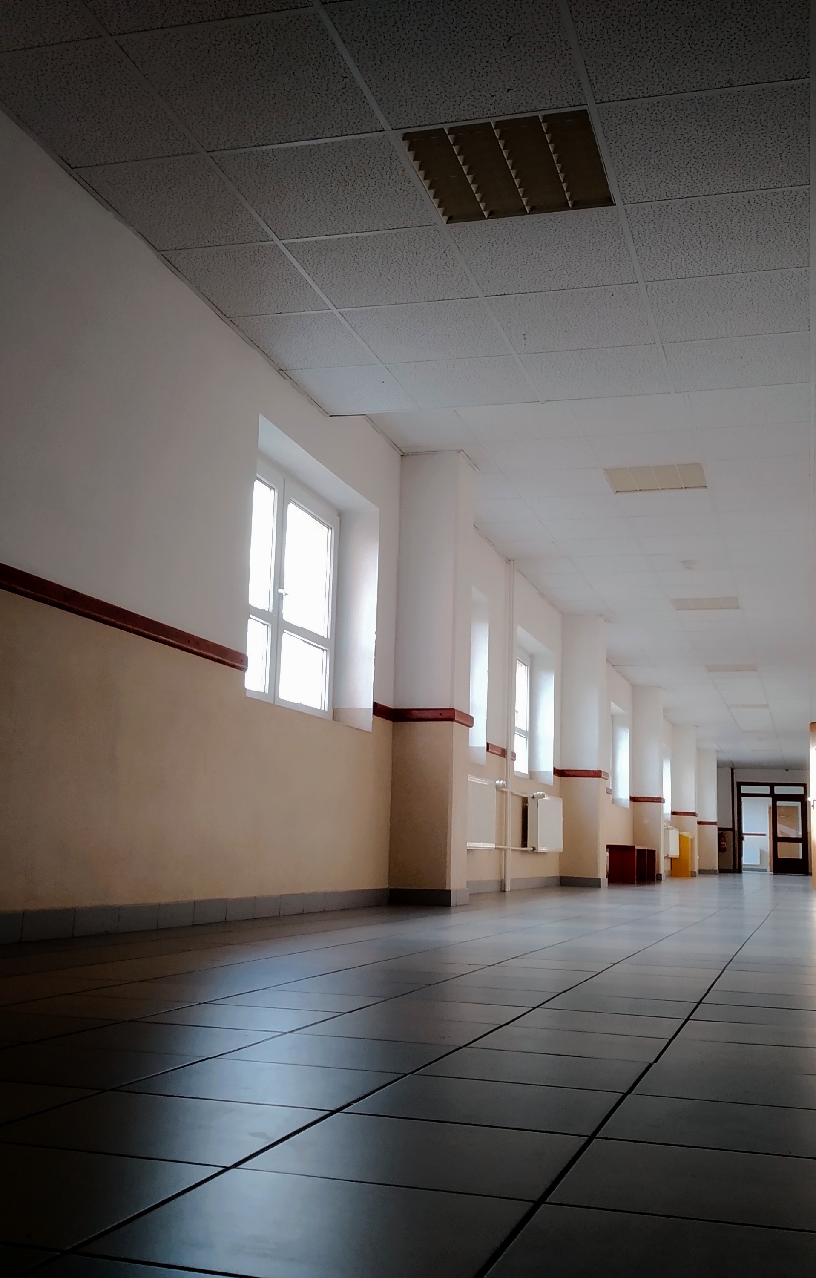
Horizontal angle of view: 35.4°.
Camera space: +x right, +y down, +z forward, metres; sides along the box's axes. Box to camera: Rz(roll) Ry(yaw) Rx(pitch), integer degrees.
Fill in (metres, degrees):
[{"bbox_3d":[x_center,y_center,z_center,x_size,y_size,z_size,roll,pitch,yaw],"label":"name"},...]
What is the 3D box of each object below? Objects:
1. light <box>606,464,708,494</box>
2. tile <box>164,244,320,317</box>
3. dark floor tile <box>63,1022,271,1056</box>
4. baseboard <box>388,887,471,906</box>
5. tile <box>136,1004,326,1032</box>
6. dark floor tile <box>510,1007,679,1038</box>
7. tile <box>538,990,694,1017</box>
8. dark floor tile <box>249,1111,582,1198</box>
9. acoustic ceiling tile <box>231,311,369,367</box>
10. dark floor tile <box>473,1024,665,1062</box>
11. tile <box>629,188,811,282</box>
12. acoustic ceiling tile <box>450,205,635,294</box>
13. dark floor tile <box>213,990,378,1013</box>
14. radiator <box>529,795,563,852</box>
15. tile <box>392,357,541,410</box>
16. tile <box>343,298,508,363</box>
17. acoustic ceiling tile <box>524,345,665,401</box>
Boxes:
[{"bbox_3d":[1.613,-1.048,8.269,0.600,0.040,0.570,-1,-10,17],"label":"light"},{"bbox_3d":[-0.600,-1.378,4.907,0.456,0.017,0.580,-1,-11,17],"label":"tile"},{"bbox_3d":[-0.387,0.643,2.051,0.298,0.010,0.295,-1,-10,17],"label":"dark floor tile"},{"bbox_3d":[0.142,1.535,7.623,0.337,0.092,0.429,-1,-10,17],"label":"baseboard"},{"bbox_3d":[-0.304,0.692,2.323,0.298,0.010,0.293,-1,-10,17],"label":"tile"},{"bbox_3d":[0.361,0.732,2.427,0.298,0.010,0.295,-1,-10,17],"label":"dark floor tile"},{"bbox_3d":[0.441,0.766,2.651,0.293,0.010,0.285,-1,-10,17],"label":"tile"},{"bbox_3d":[0.017,0.534,1.321,0.298,0.010,0.295,-1,-10,17],"label":"dark floor tile"},{"bbox_3d":[-0.422,-1.293,5.617,0.460,0.016,0.600,-1,-10,17],"label":"acoustic ceiling tile"},{"bbox_3d":[0.273,0.681,2.145,0.298,0.010,0.293,-1,-10,17],"label":"dark floor tile"},{"bbox_3d":[1.104,-1.427,4.515,0.605,0.016,0.600,-1,-10,17],"label":"tile"},{"bbox_3d":[0.522,-1.447,4.792,0.620,0.016,0.612,-1,-10,17],"label":"acoustic ceiling tile"},{"bbox_3d":[-0.216,0.739,2.592,0.297,0.010,0.288,-1,-10,17],"label":"dark floor tile"},{"bbox_3d":[1.354,1.831,12.536,0.100,0.520,1.250,-1,-10,17],"label":"radiator"},{"bbox_3d":[0.263,-1.175,5.855,0.602,0.017,0.580,-1,-11,17],"label":"tile"},{"bbox_3d":[0.099,-1.268,5.318,0.600,0.018,0.600,-1,-10,17],"label":"tile"},{"bbox_3d":[0.889,-1.239,5.964,0.620,0.016,0.612,-1,-10,17],"label":"acoustic ceiling tile"}]

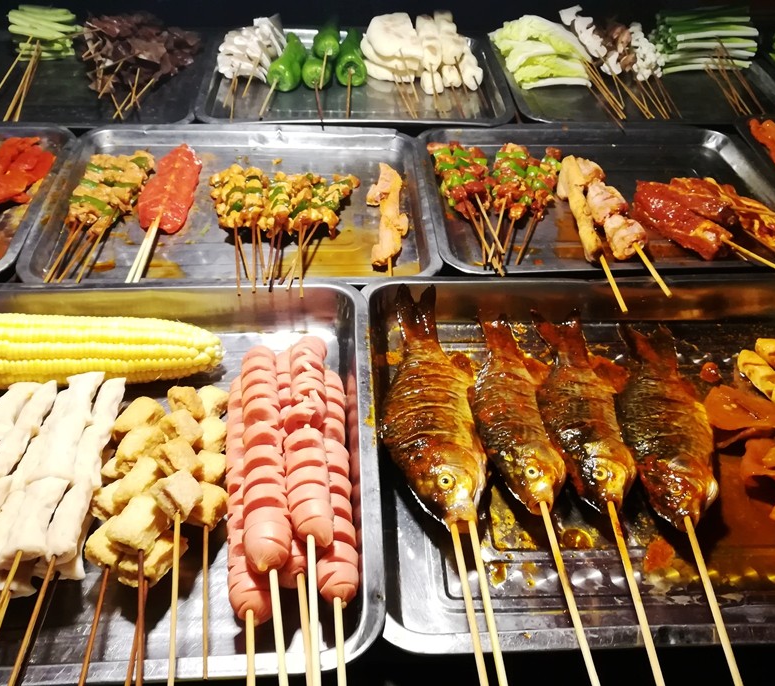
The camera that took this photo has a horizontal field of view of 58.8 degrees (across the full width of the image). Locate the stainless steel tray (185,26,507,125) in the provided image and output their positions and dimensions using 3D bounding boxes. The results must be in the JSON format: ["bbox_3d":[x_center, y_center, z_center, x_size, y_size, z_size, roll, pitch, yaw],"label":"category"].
[{"bbox_3d":[-0.040,-0.337,0.891,0.382,0.029,0.293,-1,44,-5],"label":"stainless steel tray"}]

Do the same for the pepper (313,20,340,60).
[{"bbox_3d":[-0.074,-0.398,0.888,0.035,0.035,0.087,4,44,0],"label":"pepper"}]

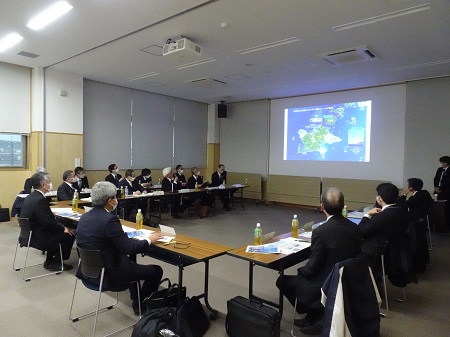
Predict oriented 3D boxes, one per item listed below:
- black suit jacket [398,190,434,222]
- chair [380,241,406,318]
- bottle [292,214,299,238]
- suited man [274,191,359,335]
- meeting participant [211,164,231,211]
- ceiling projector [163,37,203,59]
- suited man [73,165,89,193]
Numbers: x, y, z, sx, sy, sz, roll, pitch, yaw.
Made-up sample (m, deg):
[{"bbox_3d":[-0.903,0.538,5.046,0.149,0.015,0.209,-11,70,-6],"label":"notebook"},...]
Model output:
[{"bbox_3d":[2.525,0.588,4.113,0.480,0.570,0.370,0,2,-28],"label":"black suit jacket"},{"bbox_3d":[1.590,1.063,3.396,0.520,0.770,0.540,-1,2,-42],"label":"chair"},{"bbox_3d":[0.739,0.628,3.273,0.067,0.234,0.067,3,3,39],"label":"bottle"},{"bbox_3d":[0.906,0.814,2.863,0.550,1.280,0.780,0,2,-30],"label":"suited man"},{"bbox_3d":[-0.094,0.578,9.349,0.520,1.320,0.720,-1,2,-40],"label":"meeting participant"},{"bbox_3d":[-0.700,-1.949,5.201,0.540,0.170,0.470,3,3,36],"label":"ceiling projector"},{"bbox_3d":[-3.322,0.593,7.290,0.800,1.250,0.520,3,3,39],"label":"suited man"}]

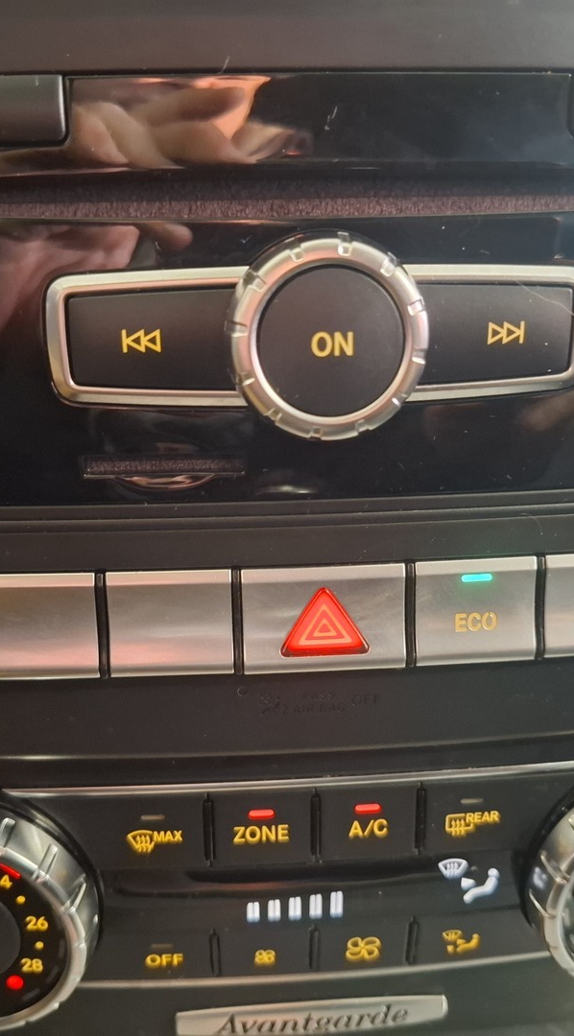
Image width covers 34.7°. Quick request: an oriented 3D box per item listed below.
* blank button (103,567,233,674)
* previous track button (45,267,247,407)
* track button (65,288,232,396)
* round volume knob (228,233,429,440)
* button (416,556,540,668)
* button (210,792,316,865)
[{"bbox_3d":[-0.020,0.018,0.163,0.022,0.019,0.007,-1,15,-1],"label":"blank button"},{"bbox_3d":[-0.022,-0.029,0.149,0.032,0.022,0.006,-1,15,-1],"label":"previous track button"},{"bbox_3d":[-0.022,-0.029,0.150,0.027,0.016,0.006,-1,15,-1],"label":"track button"},{"bbox_3d":[0.007,-0.028,0.143,0.032,0.032,0.010,-2,16,-4],"label":"round volume knob"},{"bbox_3d":[0.033,0.016,0.167,0.022,0.020,0.007,-3,20,-6],"label":"button"},{"bbox_3d":[-0.005,0.063,0.192,0.021,0.019,0.006,-2,24,-3],"label":"button"}]

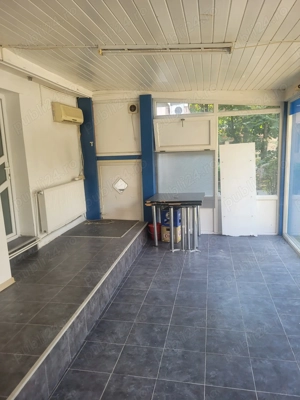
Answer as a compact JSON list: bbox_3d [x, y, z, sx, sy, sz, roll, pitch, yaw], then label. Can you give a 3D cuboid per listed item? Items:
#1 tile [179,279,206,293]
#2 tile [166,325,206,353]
[{"bbox_3d":[0.511,1.017,3.534,0.330,0.015,0.330,0,10,12],"label":"tile"},{"bbox_3d":[0.312,1.188,2.570,0.330,0.015,0.330,0,10,12],"label":"tile"}]

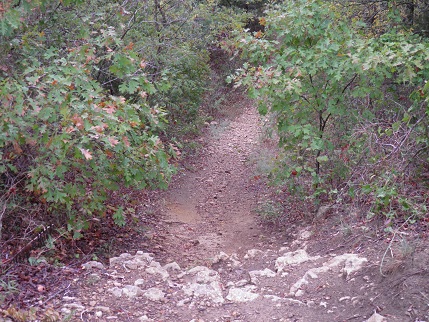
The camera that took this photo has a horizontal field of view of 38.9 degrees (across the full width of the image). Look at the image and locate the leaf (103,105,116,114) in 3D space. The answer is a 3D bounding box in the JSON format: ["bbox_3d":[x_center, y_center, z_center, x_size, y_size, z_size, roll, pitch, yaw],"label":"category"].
[{"bbox_3d":[-0.830,-0.407,4.800,0.110,0.075,0.045,-3,15,-10],"label":"leaf"}]

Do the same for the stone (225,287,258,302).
[{"bbox_3d":[0.210,1.000,4.550,0.240,0.090,0.175,0,13,0],"label":"stone"}]

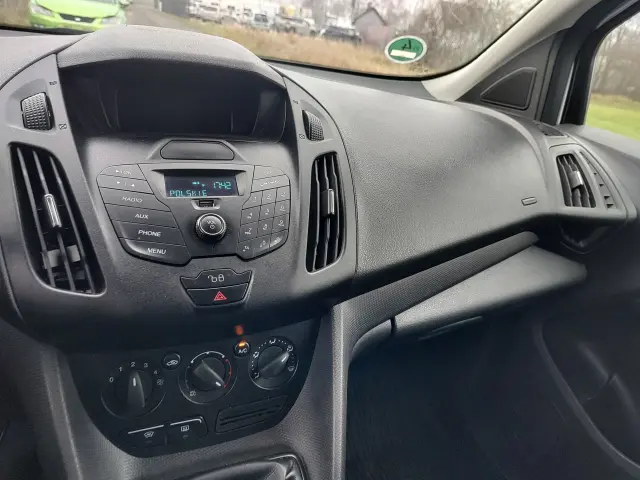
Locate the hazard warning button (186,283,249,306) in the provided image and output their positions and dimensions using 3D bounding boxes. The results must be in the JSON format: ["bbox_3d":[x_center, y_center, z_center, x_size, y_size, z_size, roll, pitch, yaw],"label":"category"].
[{"bbox_3d":[-0.093,0.051,0.388,0.053,0.018,0.012,-4,-12,-24],"label":"hazard warning button"}]

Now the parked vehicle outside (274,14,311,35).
[{"bbox_3d":[-2.652,-20.731,41.000,1.820,1.550,4.400,27,32,30],"label":"parked vehicle outside"}]

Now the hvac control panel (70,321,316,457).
[{"bbox_3d":[-0.120,0.164,0.466,0.265,0.130,0.040,-4,6,-24],"label":"hvac control panel"}]

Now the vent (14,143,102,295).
[{"bbox_3d":[-0.234,-0.014,0.372,0.048,0.040,0.160,-20,76,-29],"label":"vent"}]

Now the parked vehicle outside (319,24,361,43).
[{"bbox_3d":[1.834,-19.379,40.000,4.350,1.480,1.800,-16,37,-40],"label":"parked vehicle outside"}]

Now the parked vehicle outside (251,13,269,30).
[{"bbox_3d":[-5.976,-21.484,42.000,1.850,1.650,4.400,-2,29,-21],"label":"parked vehicle outside"}]

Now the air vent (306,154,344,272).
[{"bbox_3d":[0.005,-0.030,0.480,0.048,0.040,0.160,11,64,-18],"label":"air vent"}]

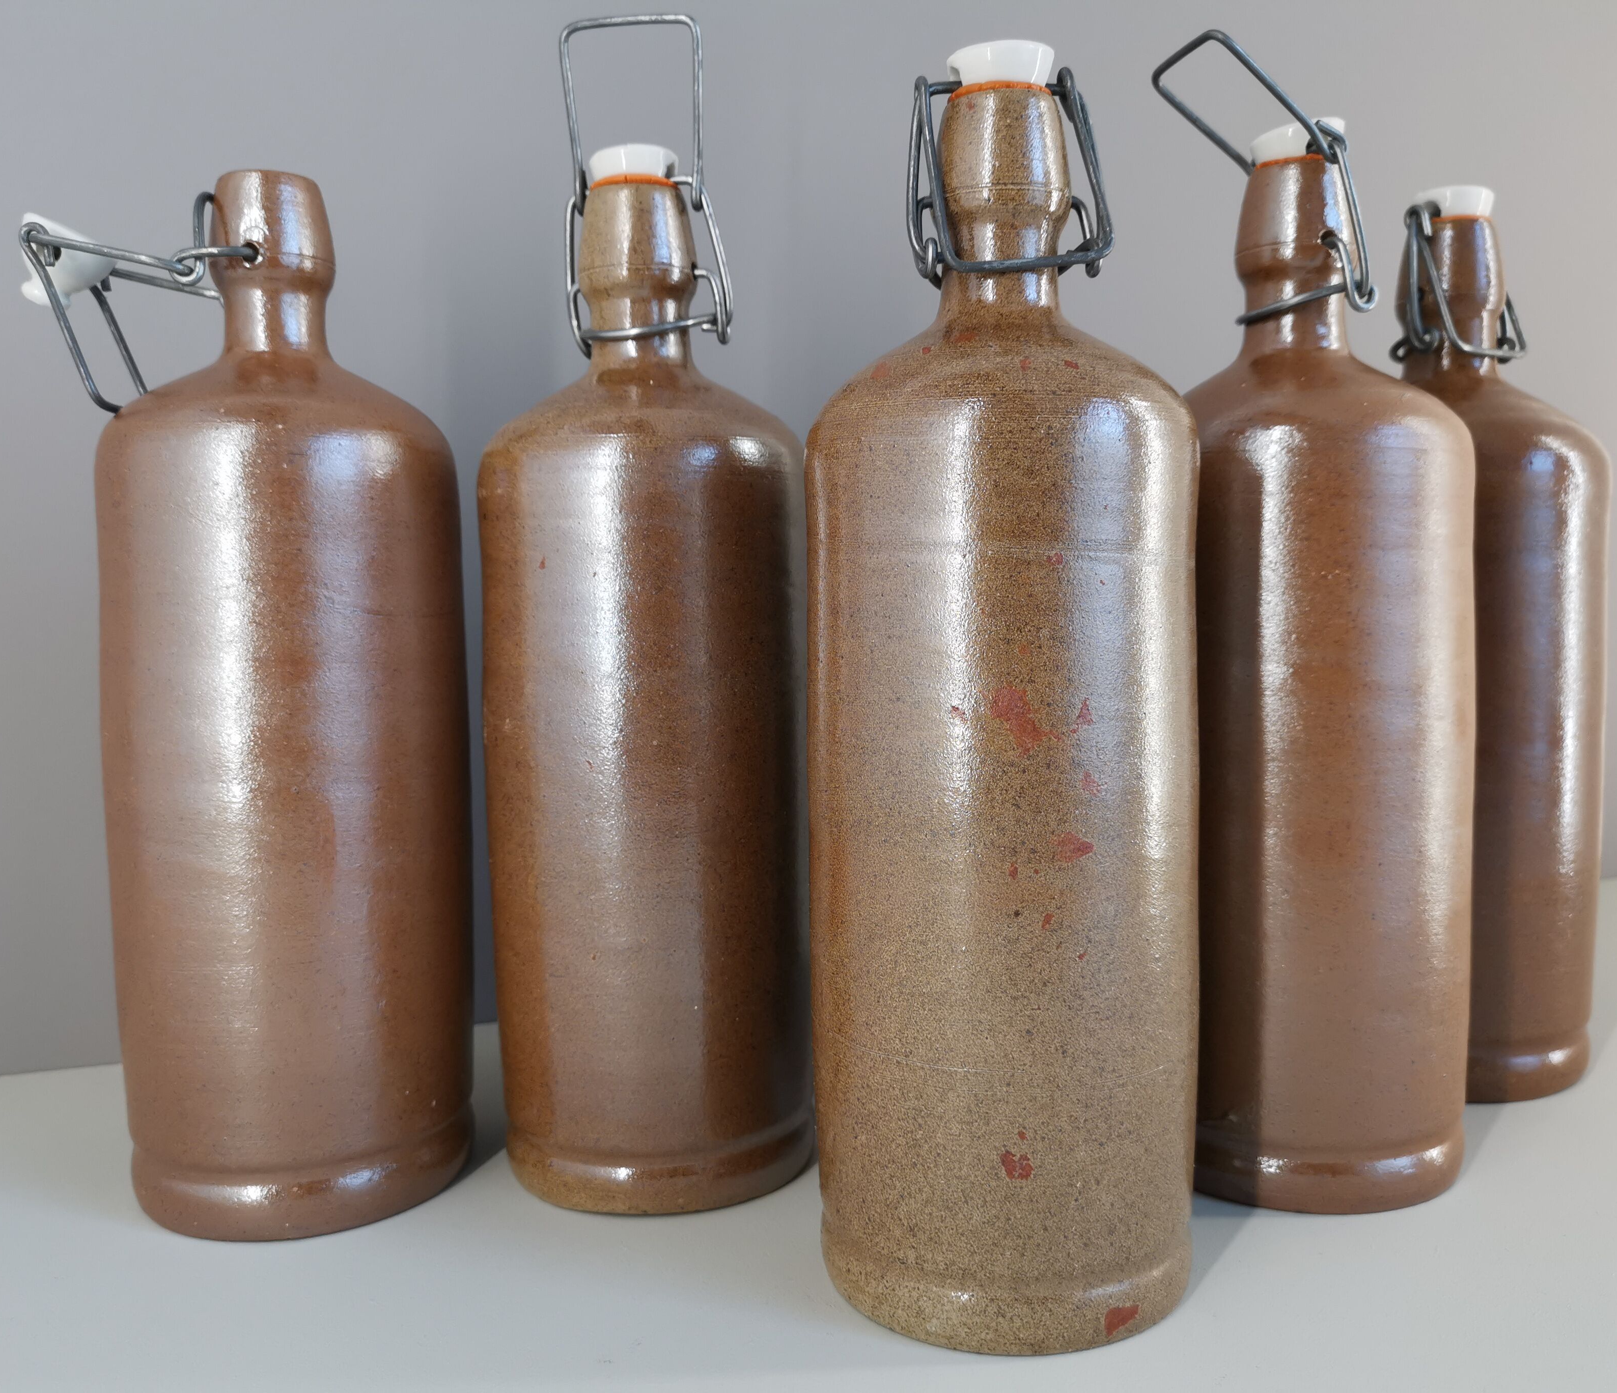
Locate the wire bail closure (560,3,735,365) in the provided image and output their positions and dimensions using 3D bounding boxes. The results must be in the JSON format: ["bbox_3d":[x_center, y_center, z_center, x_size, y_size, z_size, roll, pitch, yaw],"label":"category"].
[{"bbox_3d":[-0.043,-0.136,0.391,0.046,0.089,0.033,0,4,9],"label":"wire bail closure"}]

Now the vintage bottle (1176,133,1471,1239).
[{"bbox_3d":[0.134,-0.012,0.401,0.092,0.282,0.092,-1,4,0],"label":"vintage bottle"}]

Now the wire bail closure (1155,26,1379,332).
[{"bbox_3d":[0.121,-0.135,0.389,0.050,0.070,0.043,-2,5,-12],"label":"wire bail closure"}]

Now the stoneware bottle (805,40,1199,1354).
[{"bbox_3d":[0.045,-0.004,0.334,0.088,0.280,0.088,-1,4,0],"label":"stoneware bottle"}]

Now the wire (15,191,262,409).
[{"bbox_3d":[-0.173,-0.101,0.387,0.063,0.055,0.042,-1,4,0],"label":"wire"}]

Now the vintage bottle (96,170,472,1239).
[{"bbox_3d":[-0.141,-0.001,0.395,0.093,0.270,0.093,-1,4,0],"label":"vintage bottle"}]

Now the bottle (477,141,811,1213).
[{"bbox_3d":[-0.045,-0.008,0.405,0.089,0.280,0.089,-1,4,0],"label":"bottle"}]

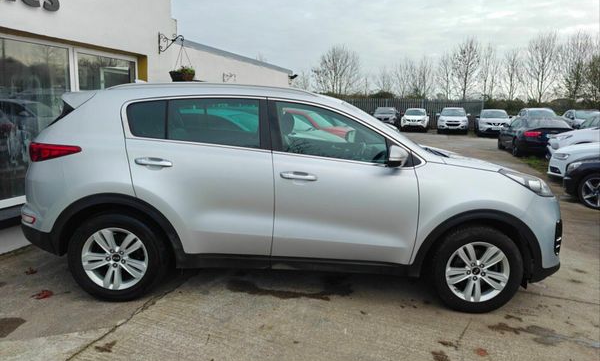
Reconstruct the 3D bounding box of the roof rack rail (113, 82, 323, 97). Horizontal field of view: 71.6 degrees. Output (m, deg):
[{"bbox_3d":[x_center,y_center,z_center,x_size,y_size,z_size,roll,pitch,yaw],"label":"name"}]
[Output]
[{"bbox_3d":[-0.649,-0.682,3.103,1.590,0.085,0.060,2,11,-1],"label":"roof rack rail"}]

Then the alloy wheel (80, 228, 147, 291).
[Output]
[{"bbox_3d":[-1.348,0.564,3.121,0.470,0.470,0.180,2,11,-1],"label":"alloy wheel"}]

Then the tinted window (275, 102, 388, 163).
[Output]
[{"bbox_3d":[0.225,-0.354,3.046,0.830,0.440,0.080,2,-11,-1],"label":"tinted window"}]

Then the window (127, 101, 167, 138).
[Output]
[{"bbox_3d":[-1.091,-0.434,2.959,0.290,0.270,0.050,2,-4,-1],"label":"window"}]

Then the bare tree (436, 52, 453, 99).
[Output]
[{"bbox_3d":[15.909,-10.008,45.792,1.710,8.040,1.710,6,11,16],"label":"bare tree"}]

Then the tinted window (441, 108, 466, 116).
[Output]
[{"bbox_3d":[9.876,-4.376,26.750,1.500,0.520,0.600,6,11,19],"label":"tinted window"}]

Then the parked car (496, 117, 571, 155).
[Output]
[{"bbox_3d":[8.719,-1.673,15.366,1.850,1.400,4.700,5,11,15],"label":"parked car"}]

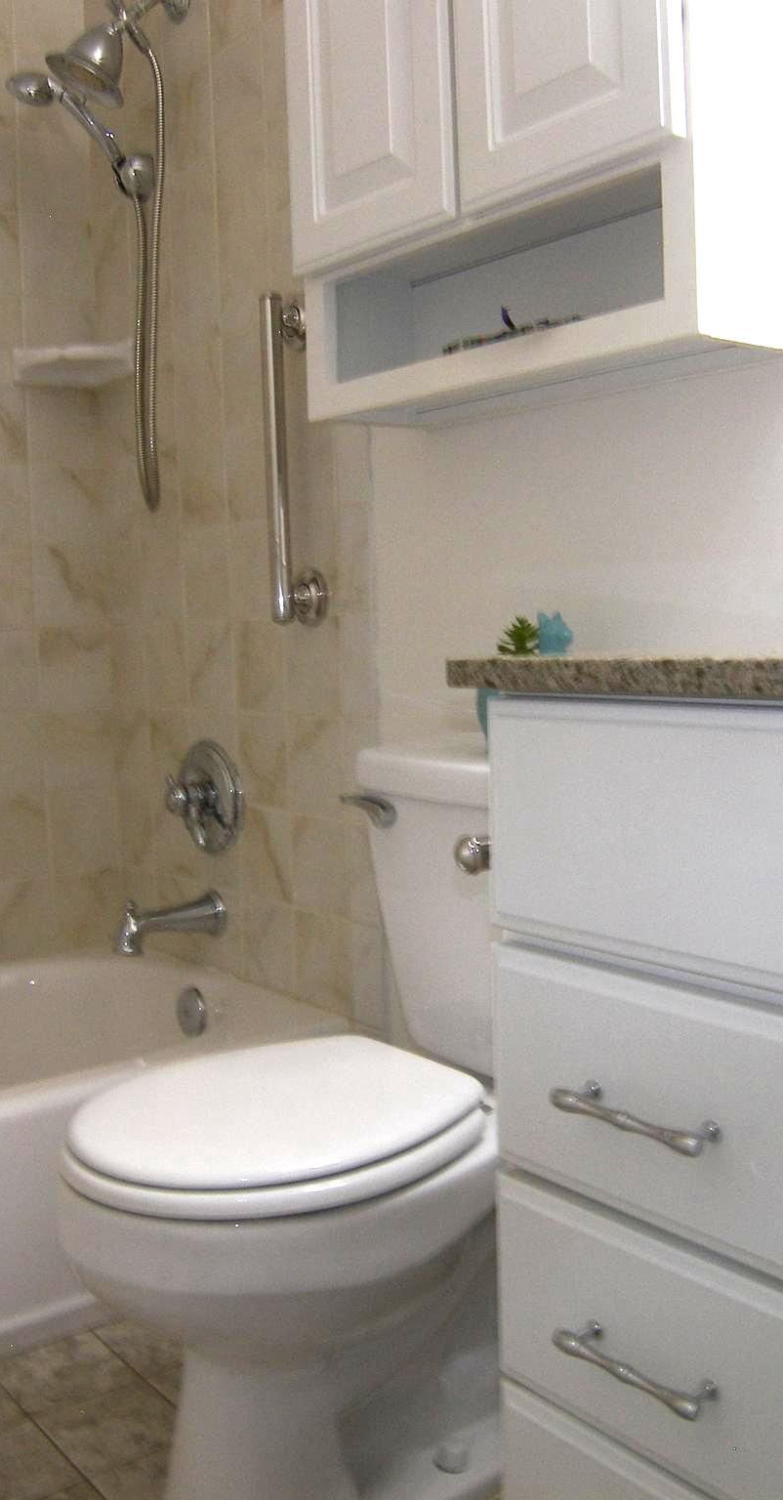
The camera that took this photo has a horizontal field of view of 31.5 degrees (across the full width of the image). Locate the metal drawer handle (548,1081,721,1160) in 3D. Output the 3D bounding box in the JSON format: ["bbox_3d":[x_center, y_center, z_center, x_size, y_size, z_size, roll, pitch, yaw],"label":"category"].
[{"bbox_3d":[0.149,0.227,0.860,0.033,0.014,0.124,-5,7,-37],"label":"metal drawer handle"}]

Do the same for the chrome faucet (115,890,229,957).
[{"bbox_3d":[-0.370,0.288,2.307,0.185,0.088,0.076,-5,7,-37],"label":"chrome faucet"}]

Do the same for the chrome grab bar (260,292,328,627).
[{"bbox_3d":[-0.149,-0.421,2.025,0.074,0.474,0.080,-5,7,-37],"label":"chrome grab bar"}]

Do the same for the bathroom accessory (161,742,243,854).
[{"bbox_3d":[-0.335,0.083,2.323,0.080,0.186,0.186,-5,7,-37],"label":"bathroom accessory"}]

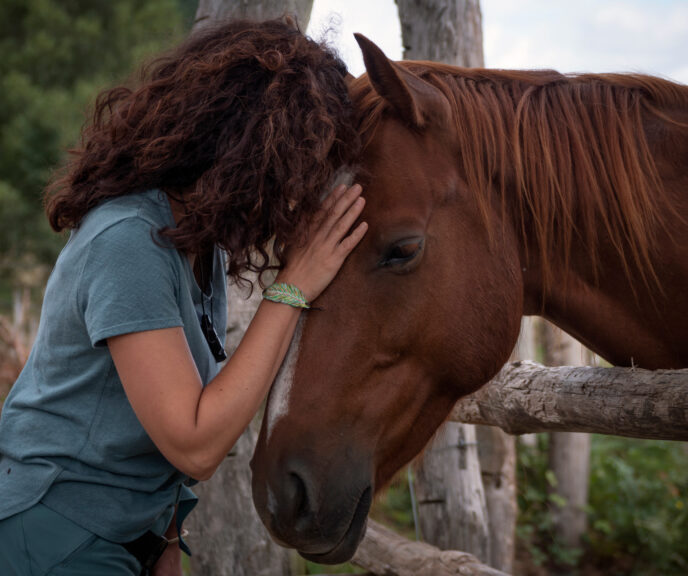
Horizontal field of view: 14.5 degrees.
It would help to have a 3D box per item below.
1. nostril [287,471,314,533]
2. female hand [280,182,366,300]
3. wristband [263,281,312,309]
[{"bbox_3d":[-0.055,0.272,3.450,0.036,0.076,0.032,-7,0,24],"label":"nostril"},{"bbox_3d":[-0.026,-0.059,3.460,0.085,0.172,0.050,40,13,20],"label":"female hand"},{"bbox_3d":[-0.072,0.011,3.470,0.058,0.026,0.047,26,6,16],"label":"wristband"}]

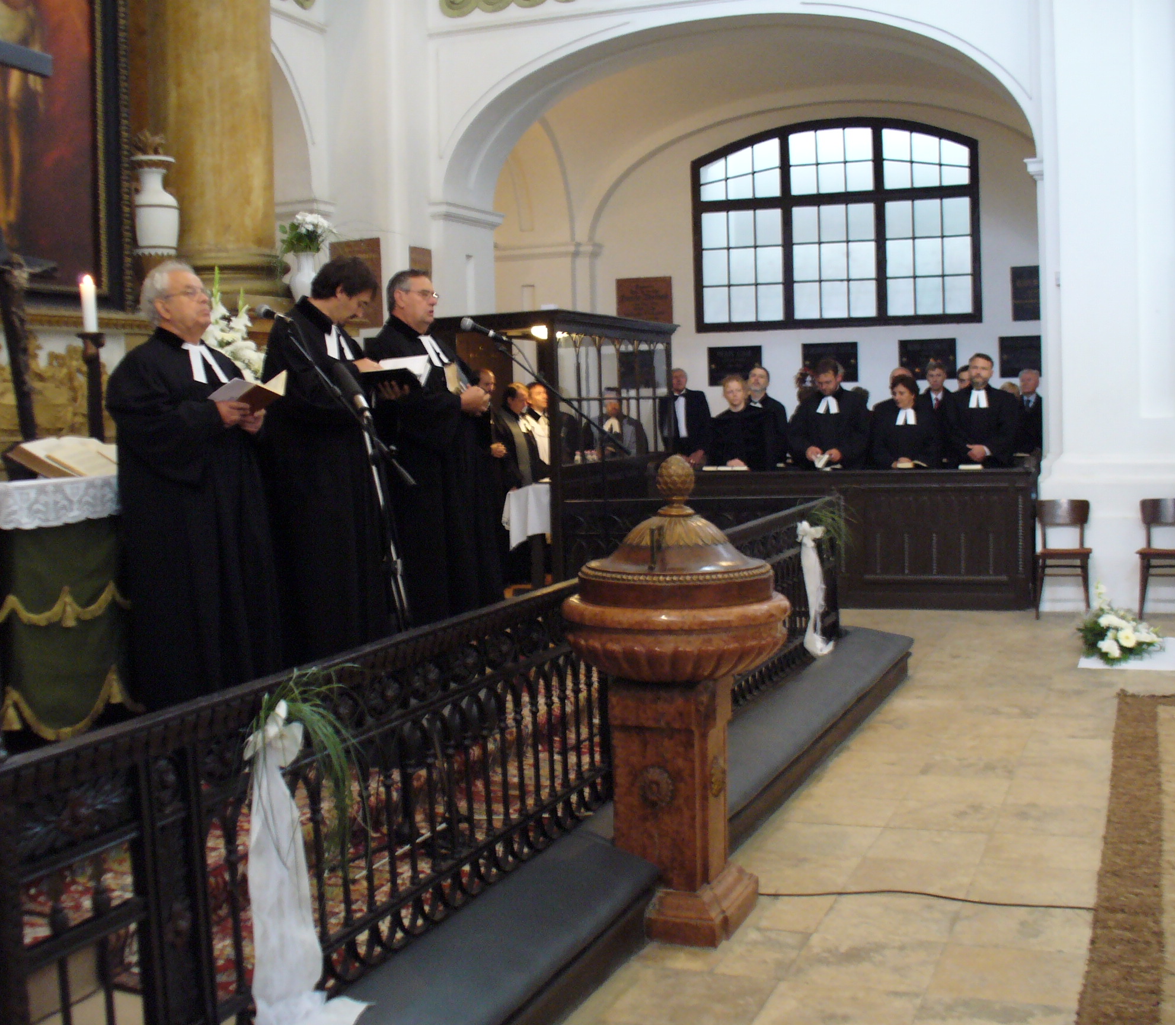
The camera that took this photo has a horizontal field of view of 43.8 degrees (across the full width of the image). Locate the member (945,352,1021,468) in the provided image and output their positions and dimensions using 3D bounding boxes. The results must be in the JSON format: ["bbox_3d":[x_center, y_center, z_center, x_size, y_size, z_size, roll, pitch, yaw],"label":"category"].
[{"bbox_3d":[3.050,-0.330,11.201,0.580,1.780,0.420,0,3,18],"label":"member"}]

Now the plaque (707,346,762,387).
[{"bbox_3d":[1.476,-1.460,14.560,0.553,0.388,0.030,0,4,22],"label":"plaque"}]

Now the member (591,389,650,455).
[{"bbox_3d":[0.283,-0.323,12.549,0.520,1.500,0.420,-1,4,14],"label":"member"}]

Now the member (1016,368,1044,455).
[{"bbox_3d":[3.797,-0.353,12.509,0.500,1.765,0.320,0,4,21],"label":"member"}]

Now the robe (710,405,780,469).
[{"bbox_3d":[1.273,-0.165,11.817,0.540,1.402,0.360,0,4,21],"label":"robe"}]

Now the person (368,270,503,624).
[{"bbox_3d":[-0.589,-0.035,5.650,0.470,1.790,0.560,0,3,18],"label":"person"}]

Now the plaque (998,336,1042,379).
[{"bbox_3d":[4.187,-1.475,13.817,0.550,0.390,0.040,0,4,22],"label":"plaque"}]

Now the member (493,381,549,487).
[{"bbox_3d":[-0.494,-0.186,11.412,0.420,1.649,0.520,1,5,30],"label":"member"}]

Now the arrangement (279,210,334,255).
[{"bbox_3d":[-1.480,-1.477,7.700,0.260,0.230,0.260,-1,3,0],"label":"arrangement"}]

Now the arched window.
[{"bbox_3d":[2.485,-2.936,14.910,2.960,2.100,0.160,0,5,22],"label":"arched window"}]

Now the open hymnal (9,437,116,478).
[{"bbox_3d":[-2.181,-0.213,6.373,0.350,0.080,0.490,27,13,17],"label":"open hymnal"}]

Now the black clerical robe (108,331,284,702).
[{"bbox_3d":[-1.404,0.123,5.200,0.500,1.560,0.600,0,4,23],"label":"black clerical robe"}]

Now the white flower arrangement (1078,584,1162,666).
[{"bbox_3d":[3.143,0.649,8.611,0.520,0.422,0.460,0,4,21],"label":"white flower arrangement"}]

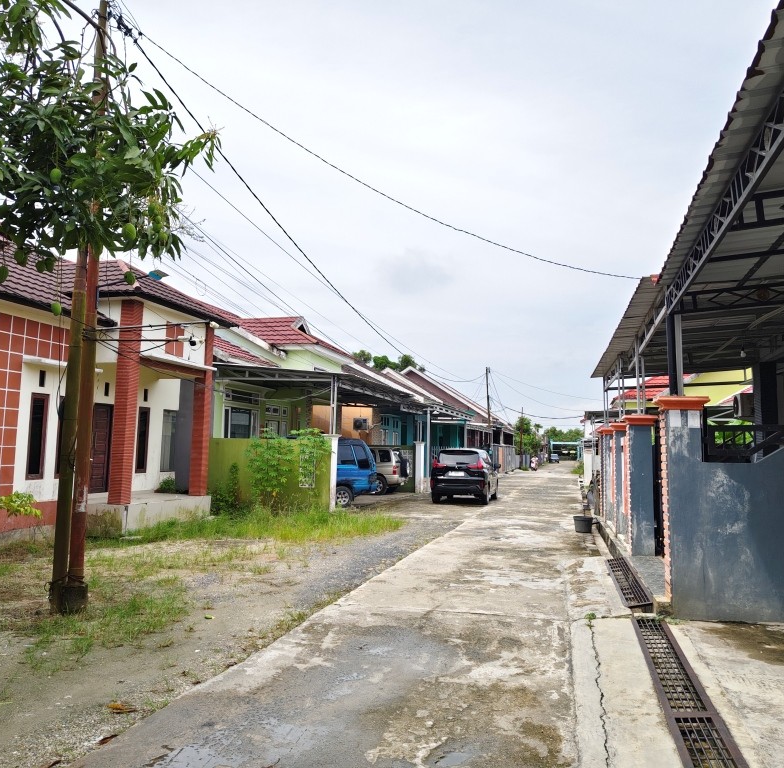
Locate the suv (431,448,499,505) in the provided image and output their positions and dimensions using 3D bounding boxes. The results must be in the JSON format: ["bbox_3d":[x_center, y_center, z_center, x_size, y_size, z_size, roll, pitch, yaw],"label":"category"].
[{"bbox_3d":[2.426,2.913,22.014,1.750,1.700,4.475,0,-6,14],"label":"suv"}]

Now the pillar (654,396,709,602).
[{"bbox_3d":[2.751,1.075,6.449,0.430,1.890,0.430,0,-6,13],"label":"pillar"}]

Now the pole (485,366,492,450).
[{"bbox_3d":[6.037,2.294,41.838,0.160,6.740,0.160,-4,-6,14],"label":"pole"}]

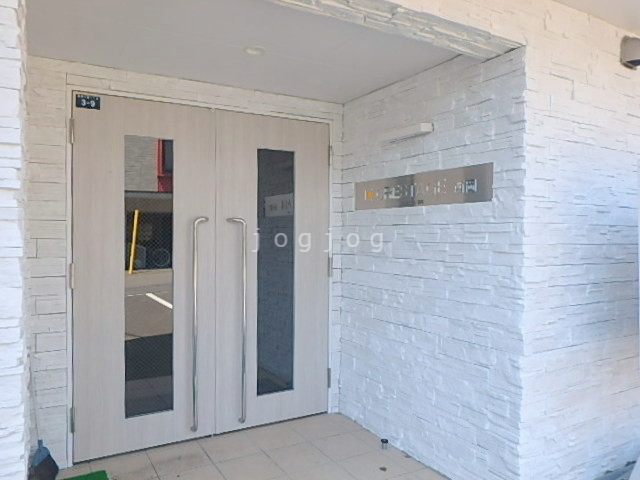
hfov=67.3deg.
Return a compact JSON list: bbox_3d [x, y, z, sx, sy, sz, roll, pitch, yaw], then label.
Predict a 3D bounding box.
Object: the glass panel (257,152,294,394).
[{"bbox_3d":[-0.295,0.213,3.210,0.268,1.618,0.030,0,1,-29],"label":"glass panel"}]

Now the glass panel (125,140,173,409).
[{"bbox_3d":[-0.996,0.215,2.809,0.271,1.612,0.030,0,1,-29],"label":"glass panel"}]

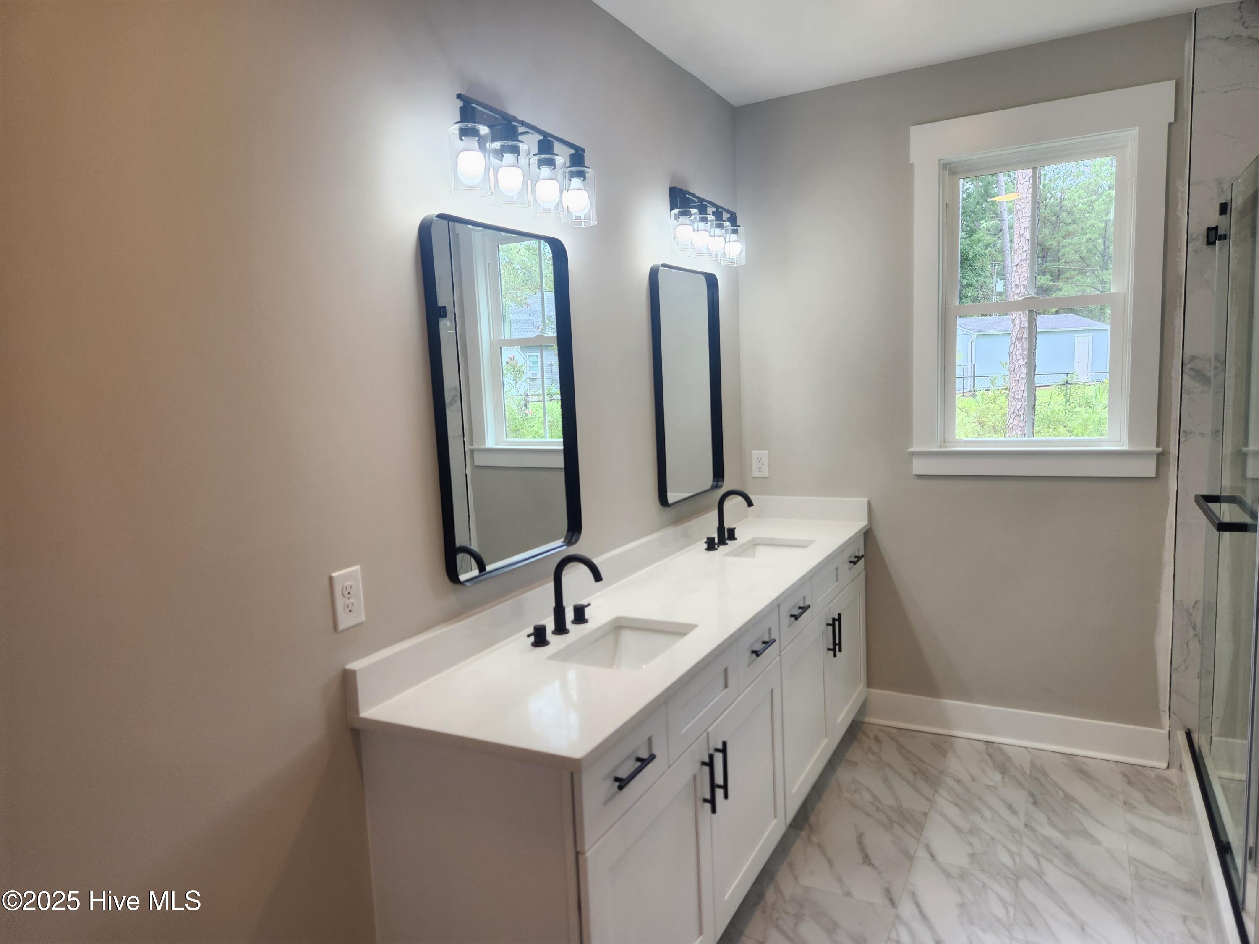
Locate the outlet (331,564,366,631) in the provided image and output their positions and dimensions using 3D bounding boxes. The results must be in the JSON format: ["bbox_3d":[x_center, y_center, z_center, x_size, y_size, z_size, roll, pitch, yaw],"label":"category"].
[{"bbox_3d":[-0.594,0.270,1.777,0.008,0.123,0.082,1,8,28],"label":"outlet"}]

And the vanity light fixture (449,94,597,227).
[{"bbox_3d":[-0.286,-0.807,2.149,0.168,0.260,0.580,1,8,28],"label":"vanity light fixture"}]

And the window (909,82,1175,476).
[{"bbox_3d":[1.583,-0.693,3.299,0.911,1.421,0.115,1,8,28],"label":"window"}]

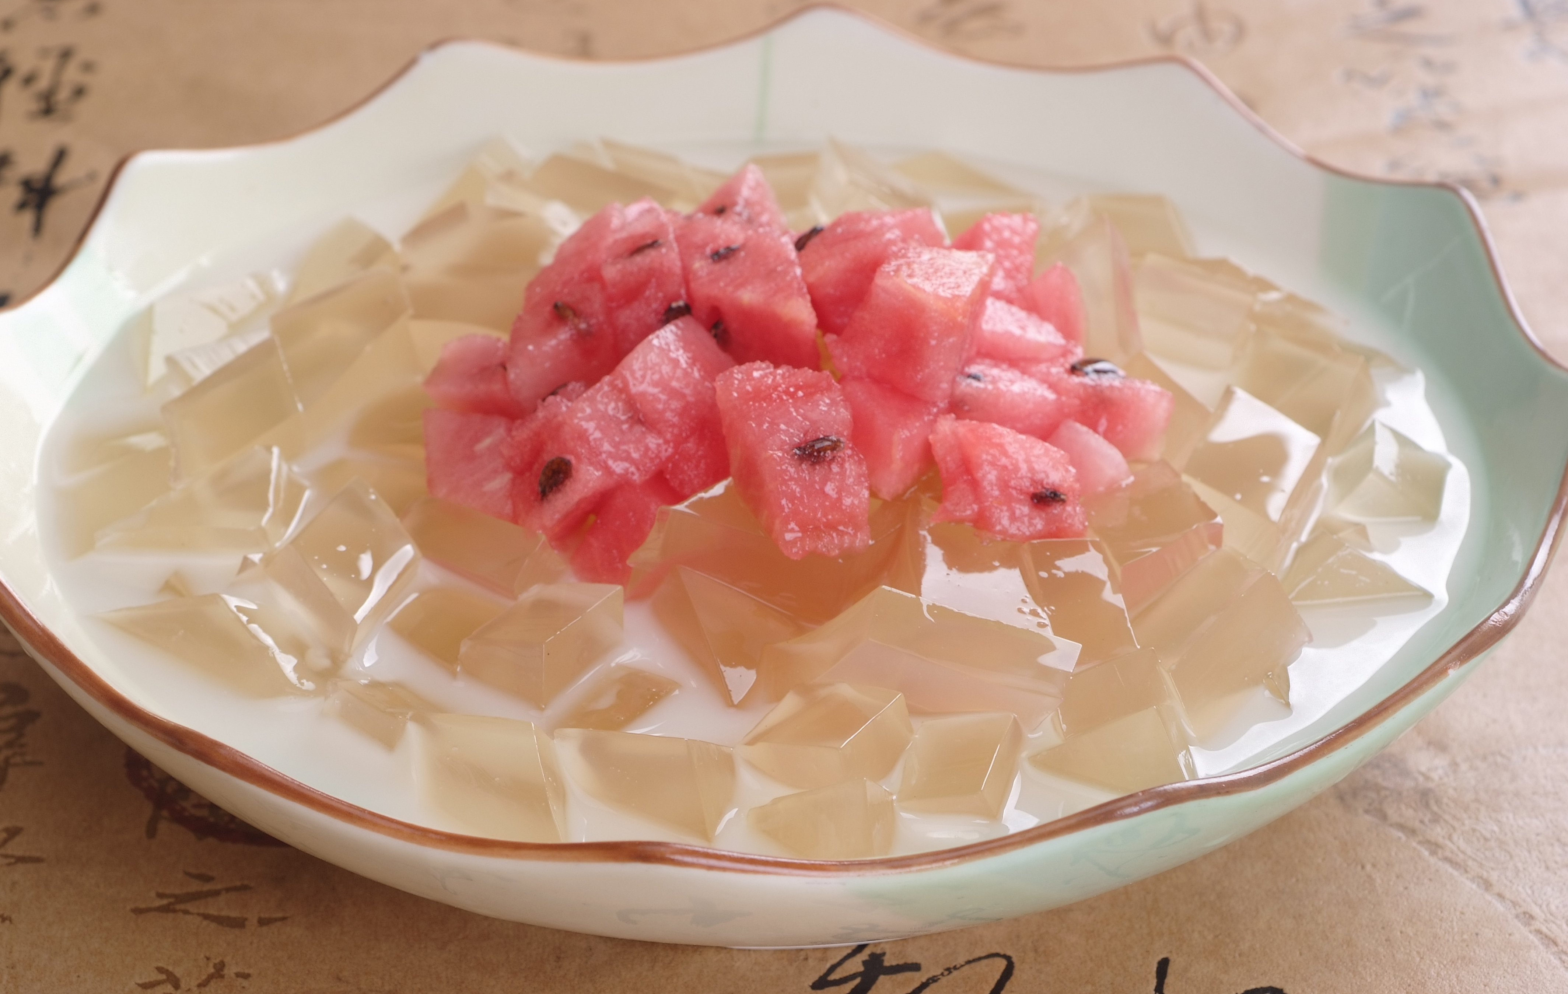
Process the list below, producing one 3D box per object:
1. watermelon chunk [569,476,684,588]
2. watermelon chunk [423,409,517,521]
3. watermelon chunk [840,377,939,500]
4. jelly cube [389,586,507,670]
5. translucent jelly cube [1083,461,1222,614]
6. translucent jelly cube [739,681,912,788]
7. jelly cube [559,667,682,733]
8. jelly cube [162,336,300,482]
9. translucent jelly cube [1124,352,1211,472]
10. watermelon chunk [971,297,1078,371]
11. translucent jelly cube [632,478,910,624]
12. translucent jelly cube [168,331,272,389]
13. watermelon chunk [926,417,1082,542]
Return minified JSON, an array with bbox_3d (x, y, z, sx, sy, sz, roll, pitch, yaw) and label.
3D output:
[{"bbox_3d":[-0.024,0.007,0.605,0.017,0.018,0.017,20,37,29],"label":"watermelon chunk"},{"bbox_3d":[-0.045,-0.009,0.599,0.015,0.016,0.015,7,29,9],"label":"watermelon chunk"},{"bbox_3d":[0.017,-0.013,0.595,0.016,0.017,0.017,-21,38,-36],"label":"watermelon chunk"},{"bbox_3d":[-0.051,0.024,0.608,0.017,0.014,0.017,20,37,29],"label":"jelly cube"},{"bbox_3d":[0.053,0.009,0.590,0.020,0.017,0.018,-19,40,-26],"label":"translucent jelly cube"},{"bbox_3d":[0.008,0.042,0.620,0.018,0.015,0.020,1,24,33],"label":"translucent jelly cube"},{"bbox_3d":[-0.025,0.036,0.590,0.013,0.014,0.020,16,35,24],"label":"jelly cube"},{"bbox_3d":[-0.085,-0.012,0.626,0.021,0.016,0.014,-27,68,9],"label":"jelly cube"},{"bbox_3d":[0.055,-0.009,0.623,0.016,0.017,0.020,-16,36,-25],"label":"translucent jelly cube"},{"bbox_3d":[0.043,-0.028,0.697,0.021,0.015,0.017,9,32,15],"label":"watermelon chunk"},{"bbox_3d":[-0.001,0.011,0.608,0.037,0.017,0.020,16,35,24],"label":"translucent jelly cube"},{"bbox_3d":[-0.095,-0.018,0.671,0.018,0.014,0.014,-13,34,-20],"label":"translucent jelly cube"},{"bbox_3d":[0.038,-0.003,0.661,0.024,0.018,0.018,12,33,19],"label":"watermelon chunk"}]

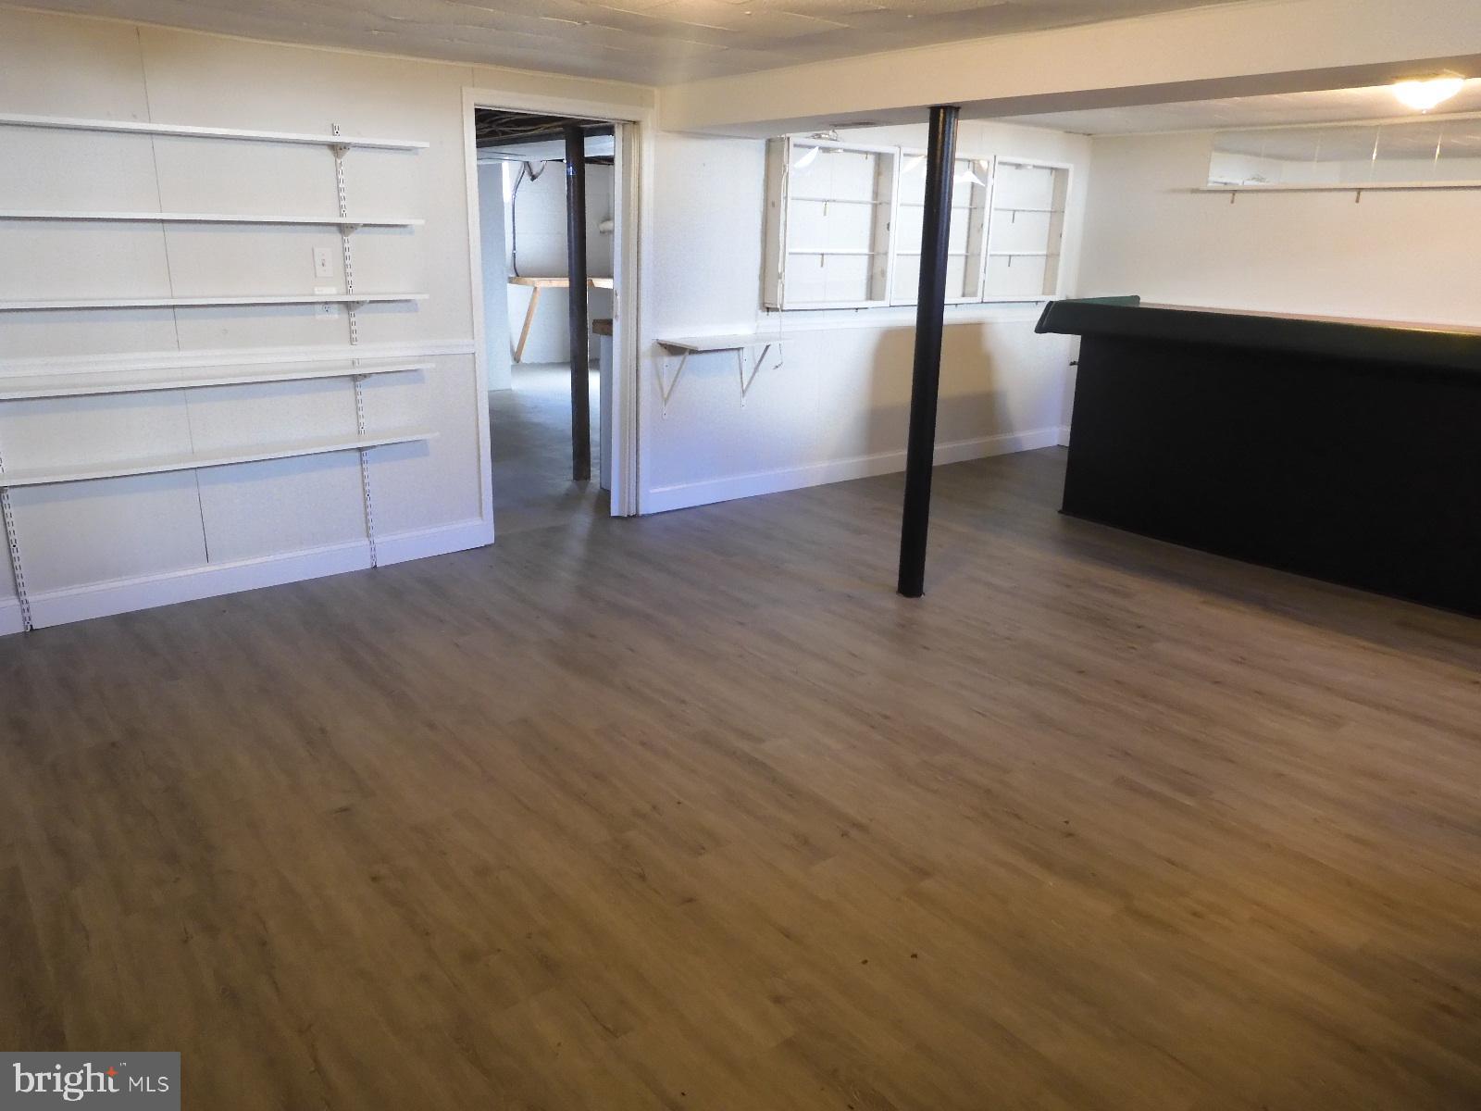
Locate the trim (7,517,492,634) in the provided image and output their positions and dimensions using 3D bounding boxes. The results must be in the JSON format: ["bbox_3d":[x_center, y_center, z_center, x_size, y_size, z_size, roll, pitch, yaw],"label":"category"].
[{"bbox_3d":[-1.889,0.052,4.222,1.885,0.128,0.018,-13,22,-38],"label":"trim"}]

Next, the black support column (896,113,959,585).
[{"bbox_3d":[0.728,-0.733,4.005,0.104,1.875,0.104,-13,22,-38],"label":"black support column"}]

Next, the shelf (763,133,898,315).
[{"bbox_3d":[0.504,-1.776,5.566,0.820,0.850,0.150,-13,22,-38],"label":"shelf"}]

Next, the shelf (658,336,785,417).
[{"bbox_3d":[-0.078,-0.899,5.236,0.630,0.400,0.330,-13,22,-38],"label":"shelf"}]

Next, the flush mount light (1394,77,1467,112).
[{"bbox_3d":[2.787,-1.865,4.163,0.300,0.125,0.300,-13,22,-38],"label":"flush mount light"}]

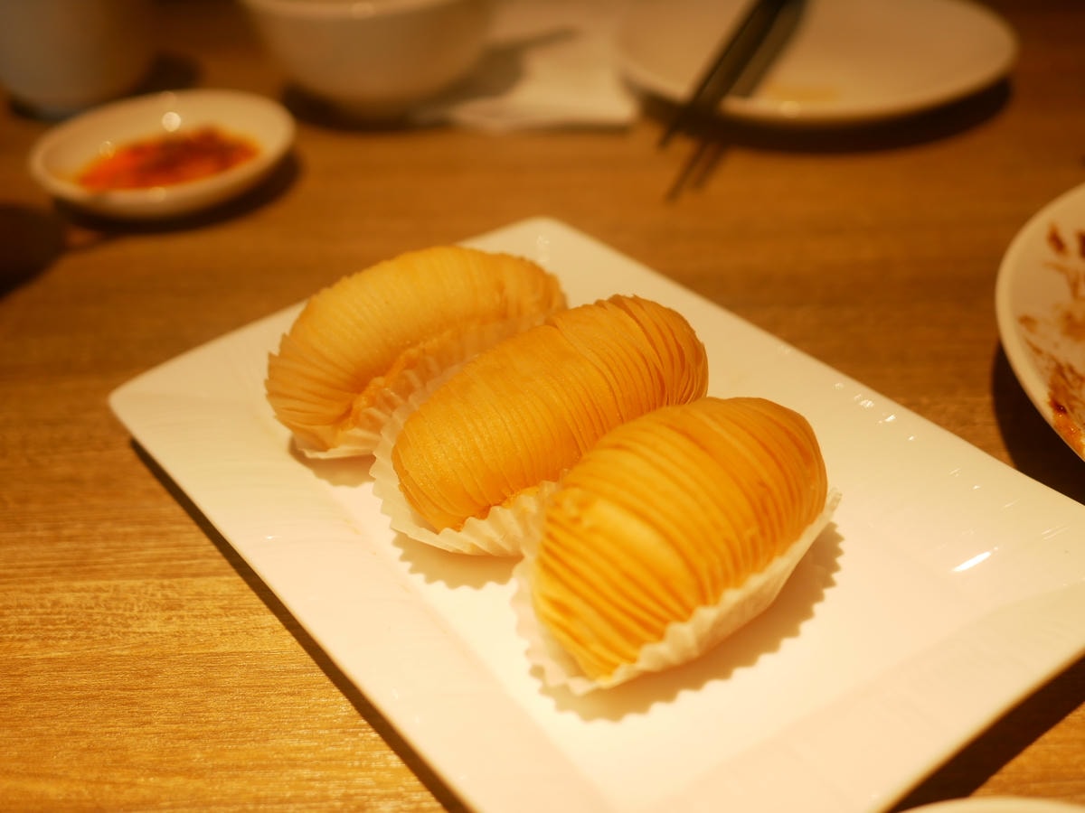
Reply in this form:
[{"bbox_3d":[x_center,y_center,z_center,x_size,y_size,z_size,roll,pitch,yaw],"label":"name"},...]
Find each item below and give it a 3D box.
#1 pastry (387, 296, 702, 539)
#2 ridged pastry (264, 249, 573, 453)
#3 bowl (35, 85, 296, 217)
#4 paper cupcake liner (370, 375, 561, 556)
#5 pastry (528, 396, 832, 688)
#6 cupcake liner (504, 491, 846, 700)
[{"bbox_3d":[0.004,0.003,0.289,0.083,0.039,0.044,-31,44,-30],"label":"pastry"},{"bbox_3d":[-0.031,-0.015,0.315,0.079,0.039,0.045,-24,41,-24],"label":"ridged pastry"},{"bbox_3d":[-0.133,-0.085,0.451,0.095,0.022,0.095,-3,37,2],"label":"bowl"},{"bbox_3d":[0.001,0.011,0.296,0.086,0.021,0.053,-31,44,-30],"label":"paper cupcake liner"},{"bbox_3d":[0.028,0.024,0.257,0.044,0.039,0.075,26,47,34],"label":"pastry"},{"bbox_3d":[0.027,0.033,0.262,0.049,0.021,0.083,26,47,34],"label":"cupcake liner"}]

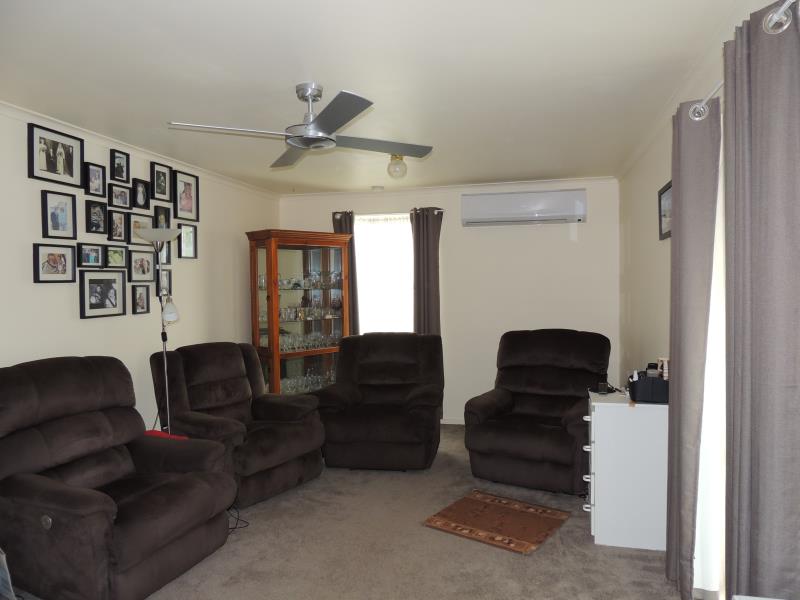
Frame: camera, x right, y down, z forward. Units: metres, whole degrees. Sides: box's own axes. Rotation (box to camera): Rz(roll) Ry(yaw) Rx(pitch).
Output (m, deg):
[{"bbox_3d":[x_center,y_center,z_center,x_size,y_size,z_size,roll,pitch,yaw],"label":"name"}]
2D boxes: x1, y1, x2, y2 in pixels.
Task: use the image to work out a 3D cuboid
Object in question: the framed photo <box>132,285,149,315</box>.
[{"bbox_3d":[-1.833,-0.002,3.933,0.025,0.201,0.148,0,2,14],"label":"framed photo"}]

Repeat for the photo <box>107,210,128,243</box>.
[{"bbox_3d":[-1.812,-0.473,3.568,0.024,0.190,0.147,0,2,13],"label":"photo"}]

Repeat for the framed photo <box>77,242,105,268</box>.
[{"bbox_3d":[-1.861,-0.263,3.346,0.024,0.144,0.186,0,2,13],"label":"framed photo"}]

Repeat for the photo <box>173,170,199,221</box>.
[{"bbox_3d":[-1.649,-0.797,4.299,0.024,0.361,0.291,0,2,13],"label":"photo"}]

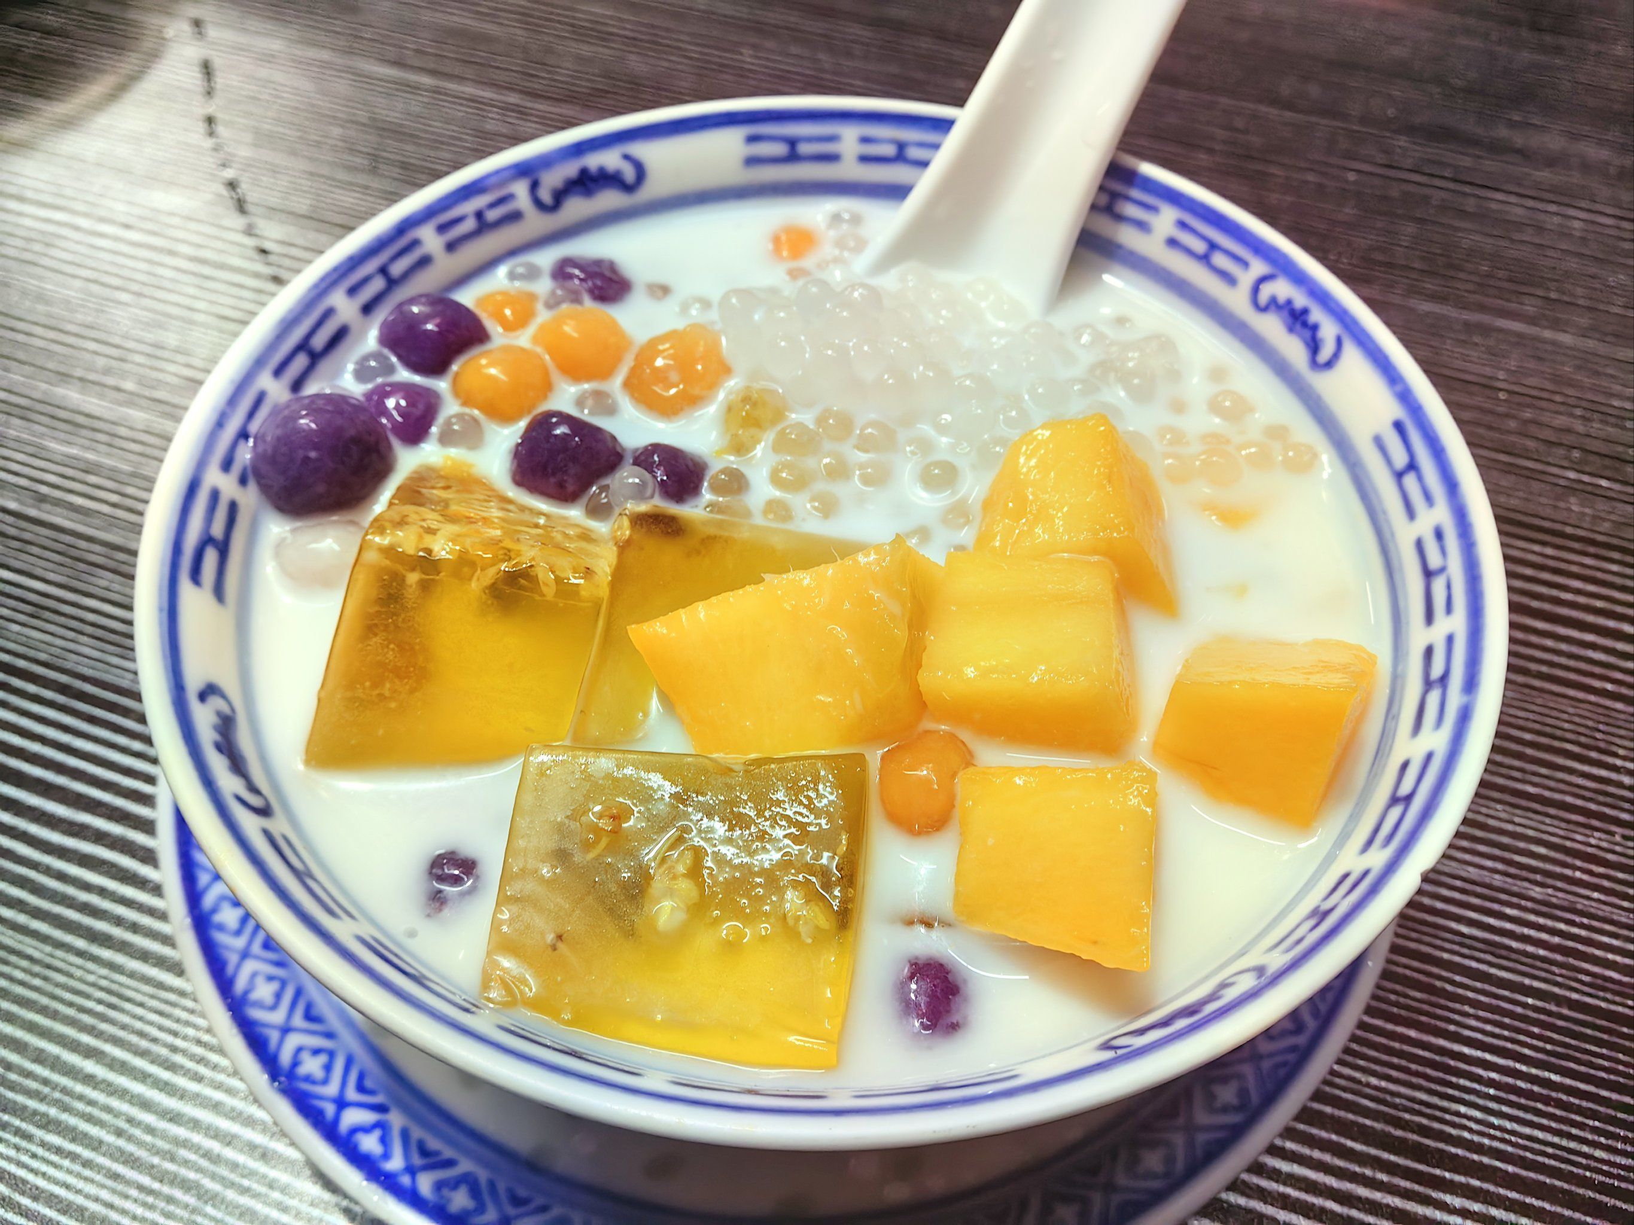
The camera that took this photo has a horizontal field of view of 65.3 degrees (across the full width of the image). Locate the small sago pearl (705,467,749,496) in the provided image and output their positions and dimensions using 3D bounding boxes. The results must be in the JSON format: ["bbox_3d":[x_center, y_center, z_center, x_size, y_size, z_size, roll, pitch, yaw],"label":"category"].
[{"bbox_3d":[-0.011,-0.015,0.150,0.005,0.005,0.005,0,53,0],"label":"small sago pearl"}]

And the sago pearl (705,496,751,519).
[{"bbox_3d":[-0.010,-0.011,0.149,0.005,0.005,0.005,1,53,0],"label":"sago pearl"}]

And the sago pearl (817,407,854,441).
[{"bbox_3d":[0.002,-0.024,0.160,0.004,0.004,0.004,0,53,0],"label":"sago pearl"}]

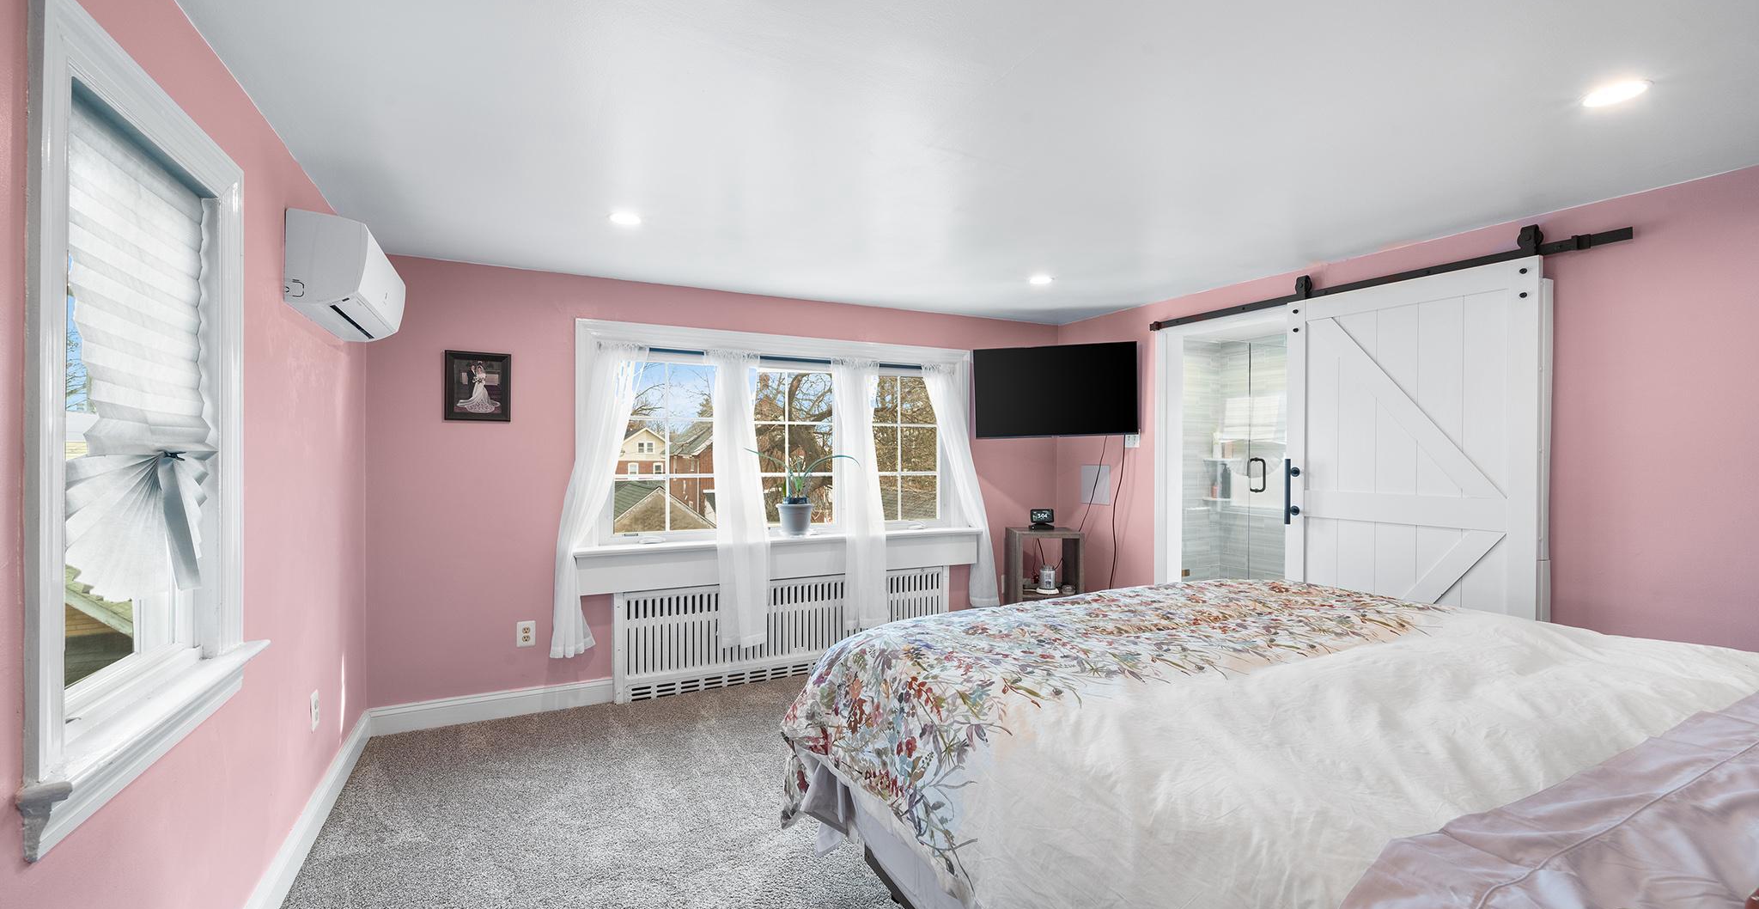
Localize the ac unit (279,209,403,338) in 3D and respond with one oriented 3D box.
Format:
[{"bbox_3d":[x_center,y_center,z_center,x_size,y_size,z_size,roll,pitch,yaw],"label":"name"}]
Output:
[{"bbox_3d":[-1.719,-0.544,2.242,0.187,0.257,0.714,0,0,-28],"label":"ac unit"}]

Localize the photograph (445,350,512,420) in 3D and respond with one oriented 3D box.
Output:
[{"bbox_3d":[-1.812,-0.302,3.094,0.259,0.311,0.022,0,0,-25],"label":"photograph"}]

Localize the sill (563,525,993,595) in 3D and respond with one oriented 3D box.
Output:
[{"bbox_3d":[-0.427,0.557,3.717,2.255,0.215,0.140,0,0,-25],"label":"sill"}]

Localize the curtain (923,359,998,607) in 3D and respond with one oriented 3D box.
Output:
[{"bbox_3d":[0.505,0.195,4.153,0.540,1.510,0.090,0,0,-25],"label":"curtain"}]

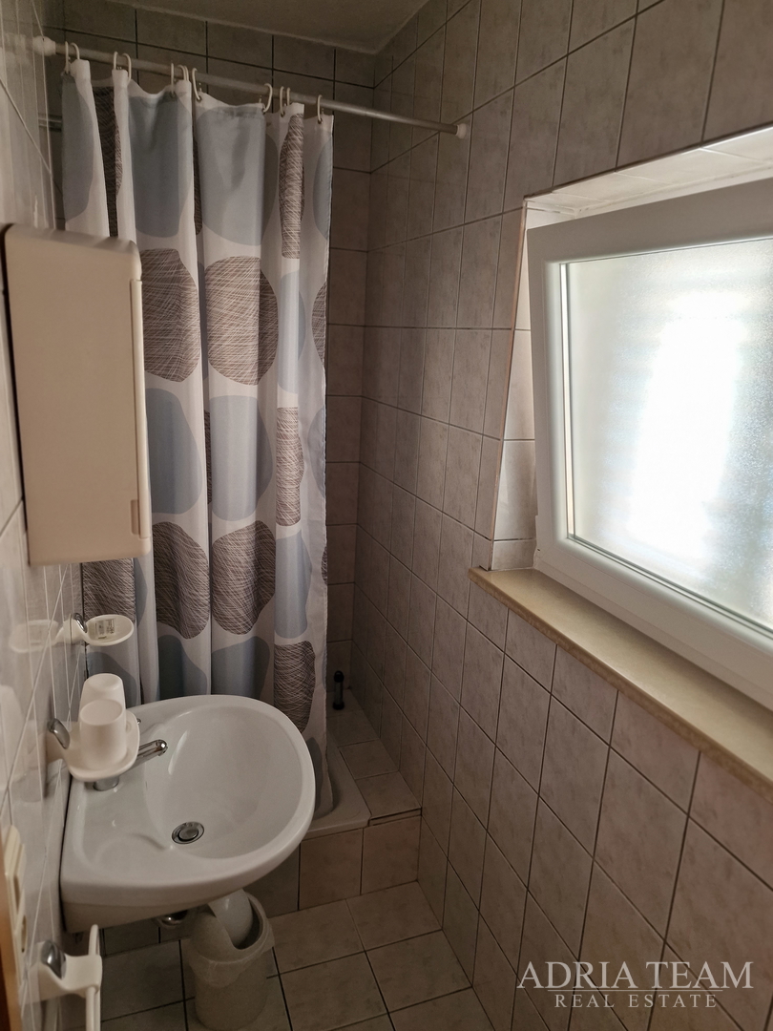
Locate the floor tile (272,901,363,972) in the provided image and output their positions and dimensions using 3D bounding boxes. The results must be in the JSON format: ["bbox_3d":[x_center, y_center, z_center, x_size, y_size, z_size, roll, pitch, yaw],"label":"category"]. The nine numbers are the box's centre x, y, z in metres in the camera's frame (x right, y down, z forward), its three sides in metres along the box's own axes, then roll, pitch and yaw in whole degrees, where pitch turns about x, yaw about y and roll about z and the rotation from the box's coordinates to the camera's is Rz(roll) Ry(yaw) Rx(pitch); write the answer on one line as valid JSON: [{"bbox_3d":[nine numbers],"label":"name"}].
[{"bbox_3d":[-0.217,1.274,2.075,0.257,0.010,0.200,-3,16,-20],"label":"floor tile"}]

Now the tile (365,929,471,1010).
[{"bbox_3d":[0.089,1.314,1.982,0.248,0.010,0.200,-3,16,-20],"label":"tile"}]

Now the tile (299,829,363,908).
[{"bbox_3d":[-0.174,1.113,2.161,0.204,0.260,0.010,-3,16,-20],"label":"tile"}]

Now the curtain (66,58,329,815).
[{"bbox_3d":[-0.446,0.011,1.806,0.676,2.016,0.130,-3,16,-20],"label":"curtain"}]

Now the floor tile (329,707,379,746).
[{"bbox_3d":[-0.134,0.826,2.647,0.164,0.010,0.200,-3,16,-20],"label":"floor tile"}]

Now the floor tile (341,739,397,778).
[{"bbox_3d":[-0.066,0.878,2.466,0.164,0.010,0.200,-3,16,-20],"label":"floor tile"}]

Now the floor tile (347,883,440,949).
[{"bbox_3d":[0.020,1.262,2.162,0.248,0.010,0.200,-3,16,-20],"label":"floor tile"}]

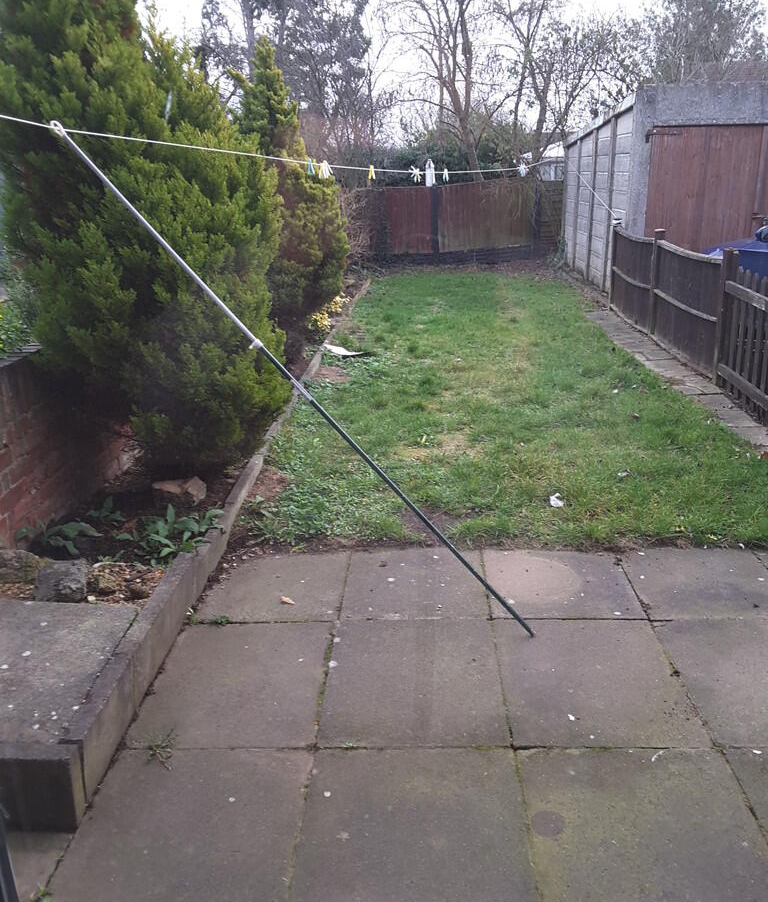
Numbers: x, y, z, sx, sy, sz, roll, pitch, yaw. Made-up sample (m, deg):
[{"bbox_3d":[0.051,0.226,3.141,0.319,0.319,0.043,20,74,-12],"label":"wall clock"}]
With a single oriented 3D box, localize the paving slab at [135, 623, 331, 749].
[{"bbox_3d":[-0.486,0.810,3.195,0.591,0.050,0.810,-1,17,2],"label":"paving slab"}]

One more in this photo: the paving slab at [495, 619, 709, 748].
[{"bbox_3d":[0.708,0.793,3.147,0.591,0.050,0.810,-1,17,2],"label":"paving slab"}]

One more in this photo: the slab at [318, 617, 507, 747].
[{"bbox_3d":[0.109,0.801,3.171,0.591,0.050,0.810,-1,17,2],"label":"slab"}]

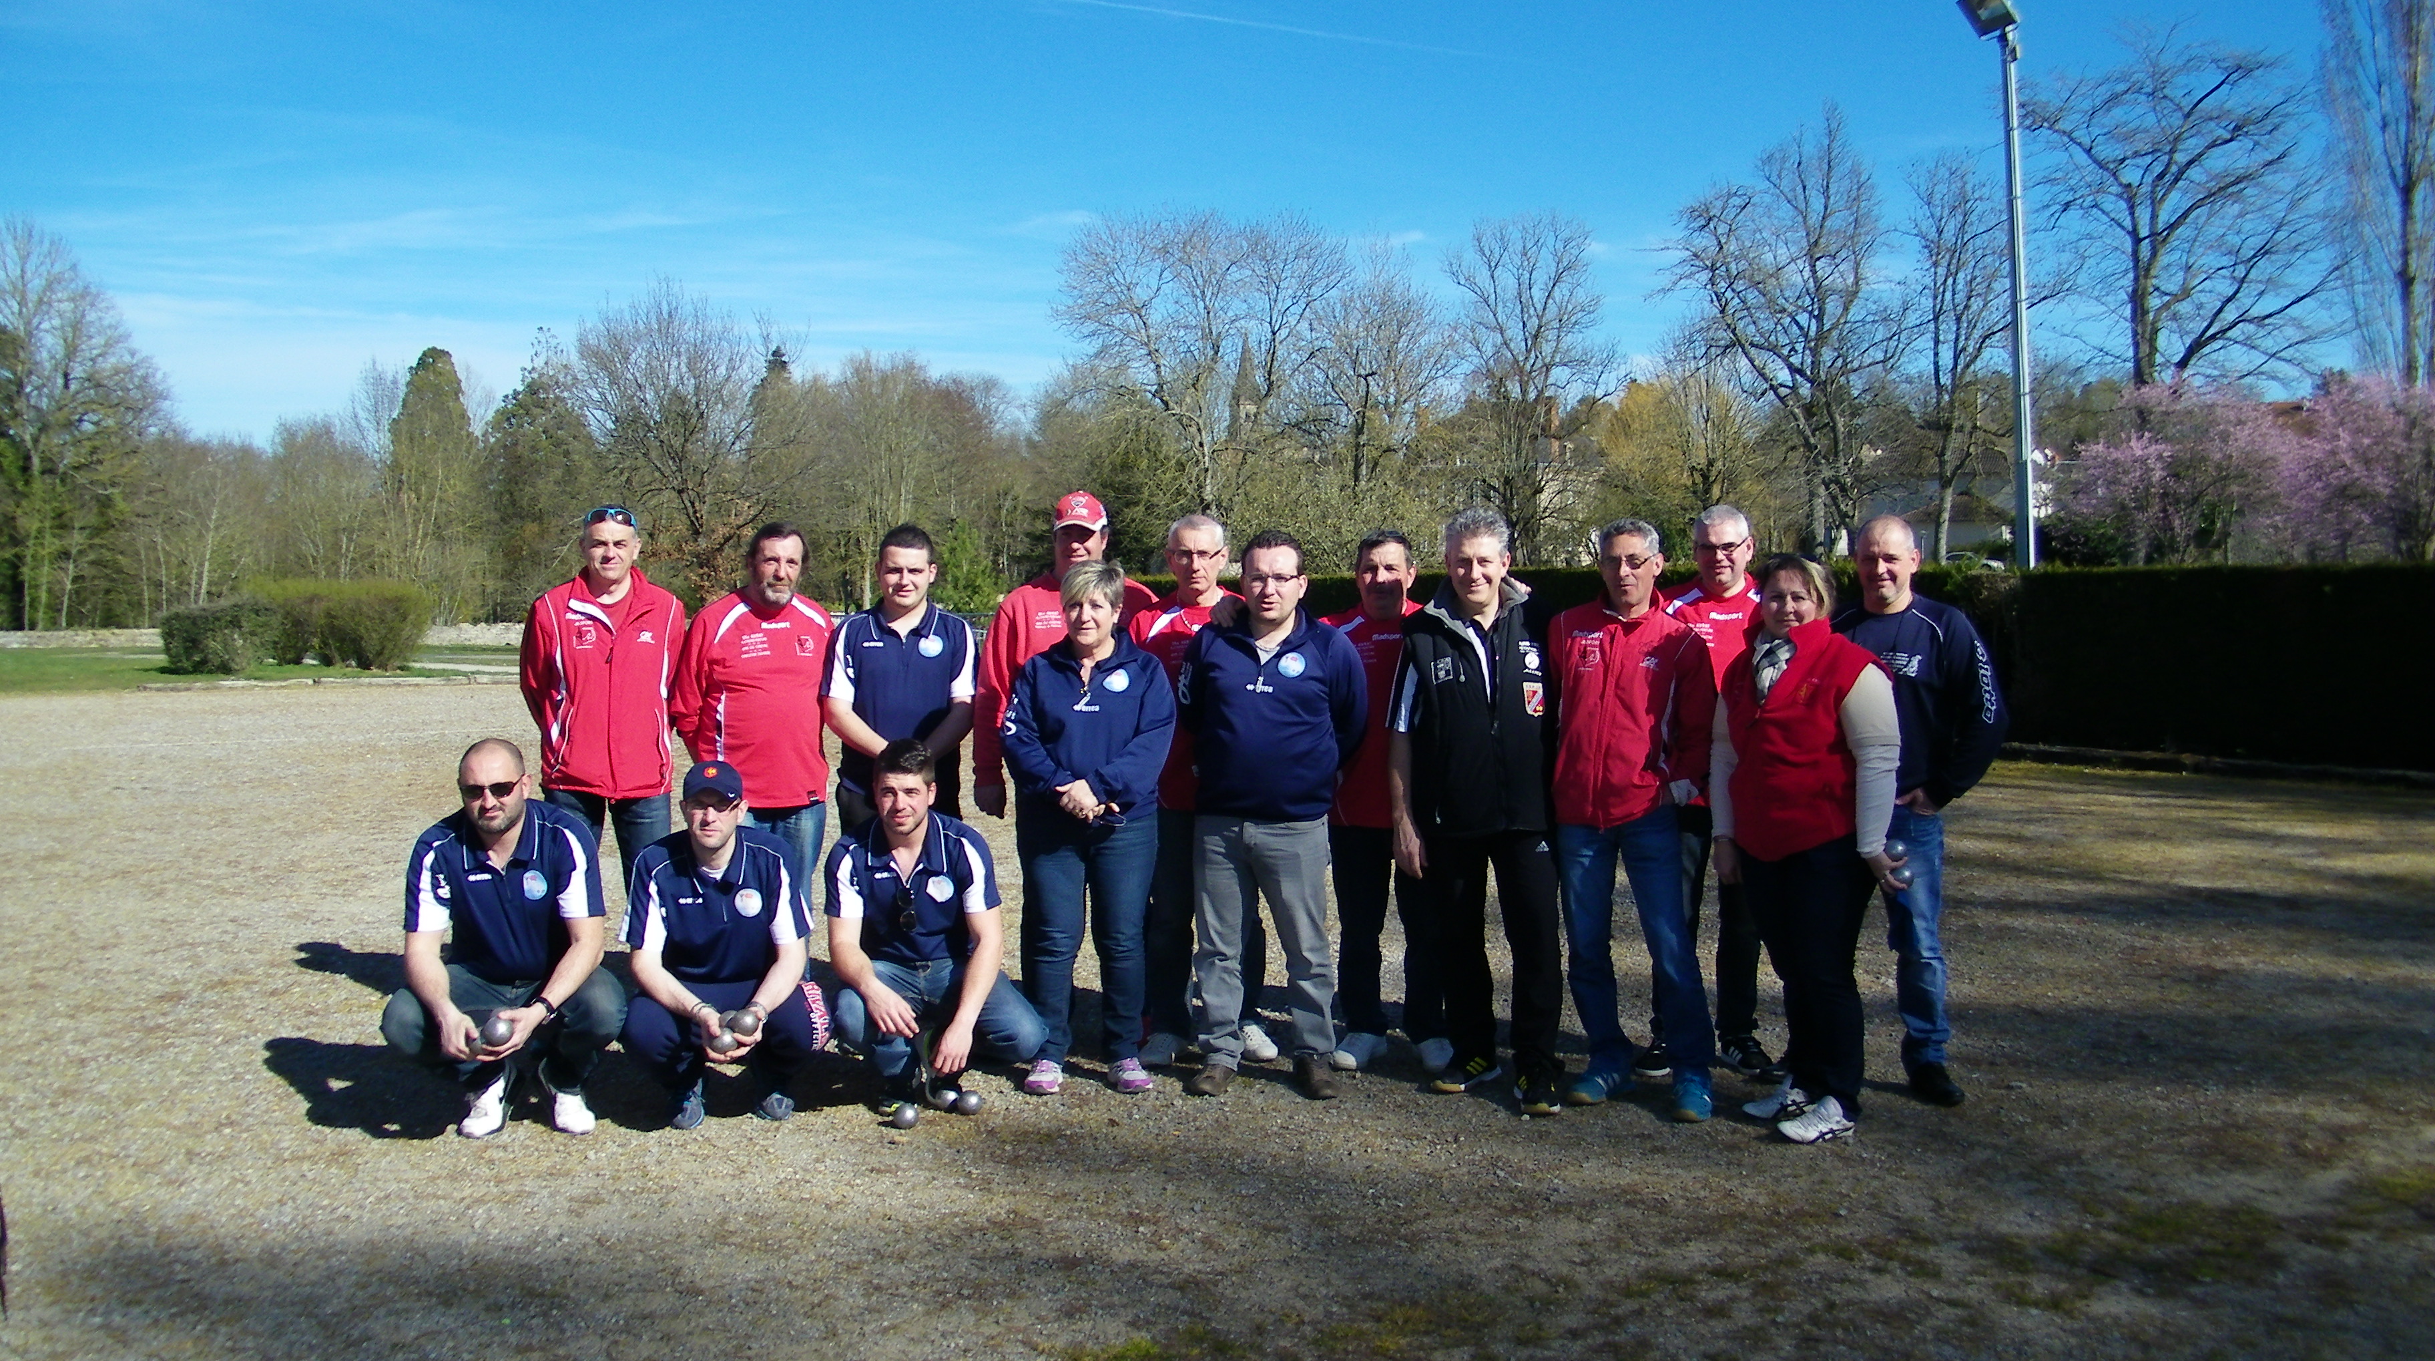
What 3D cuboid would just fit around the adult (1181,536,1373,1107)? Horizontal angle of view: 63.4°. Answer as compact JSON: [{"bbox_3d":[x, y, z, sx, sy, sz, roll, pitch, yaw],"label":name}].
[{"bbox_3d":[0.167,0.401,6.080,0.580,1.740,0.360,-1,3,5],"label":"adult"}]

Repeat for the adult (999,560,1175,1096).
[{"bbox_3d":[-0.406,0.448,6.168,0.520,1.649,0.360,0,3,0],"label":"adult"}]

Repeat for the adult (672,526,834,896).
[{"bbox_3d":[-1.518,0.366,6.524,0.540,1.779,0.360,0,3,-9],"label":"adult"}]

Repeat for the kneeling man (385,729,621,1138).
[{"bbox_3d":[-2.108,0.726,5.900,0.690,1.118,0.780,-1,3,-13],"label":"kneeling man"}]

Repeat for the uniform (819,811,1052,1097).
[{"bbox_3d":[-0.873,0.818,6.065,0.660,0.848,0.660,0,3,-10],"label":"uniform"}]

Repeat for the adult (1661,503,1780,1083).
[{"bbox_3d":[1.589,0.344,6.383,0.540,1.835,0.360,0,3,9],"label":"adult"}]

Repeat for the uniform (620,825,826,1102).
[{"bbox_3d":[-1.489,0.849,5.920,0.620,0.840,0.620,-1,2,-11],"label":"uniform"}]

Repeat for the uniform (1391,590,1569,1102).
[{"bbox_3d":[0.788,0.465,5.980,0.540,1.540,0.350,-1,2,-3],"label":"uniform"}]

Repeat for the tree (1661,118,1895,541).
[{"bbox_3d":[15.620,-7.860,54.000,6.300,13.600,6.000,0,3,16],"label":"tree"}]

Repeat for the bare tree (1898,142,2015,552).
[{"bbox_3d":[20.743,-8.579,55.000,3.600,12.300,3.600,-1,2,0],"label":"bare tree"}]

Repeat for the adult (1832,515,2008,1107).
[{"bbox_3d":[2.125,0.366,6.020,0.590,1.760,0.360,0,3,25],"label":"adult"}]

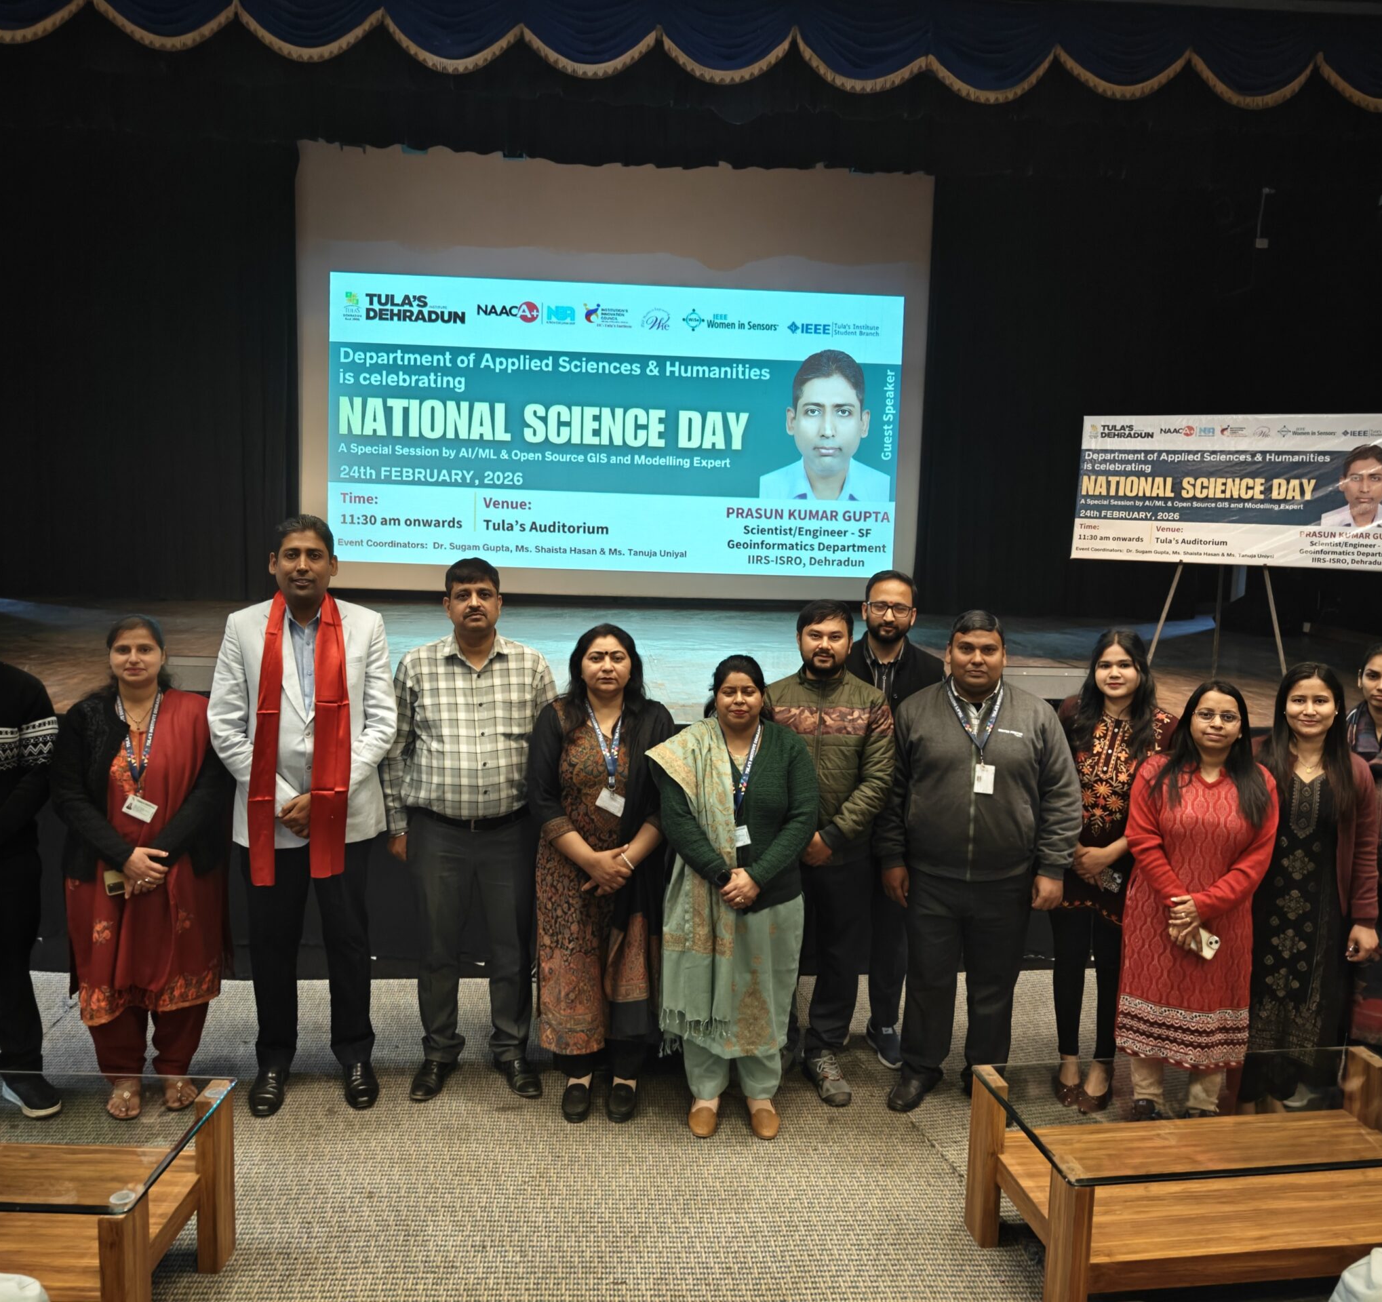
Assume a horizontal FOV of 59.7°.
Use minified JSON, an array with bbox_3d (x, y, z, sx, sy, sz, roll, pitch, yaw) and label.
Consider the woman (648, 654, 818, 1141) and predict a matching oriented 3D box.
[{"bbox_3d":[0.121,0.759,3.851,0.535,1.501,0.380,2,7,2],"label":"woman"}]

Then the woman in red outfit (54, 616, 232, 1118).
[{"bbox_3d":[-1.746,0.672,3.874,0.515,1.565,0.370,-1,8,-20],"label":"woman in red outfit"}]

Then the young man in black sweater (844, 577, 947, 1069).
[{"bbox_3d":[0.699,0.591,4.295,0.427,1.755,0.320,3,7,8],"label":"young man in black sweater"}]

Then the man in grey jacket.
[{"bbox_3d":[0.928,0.691,3.997,0.656,1.644,0.360,4,7,17],"label":"man in grey jacket"}]

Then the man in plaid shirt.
[{"bbox_3d":[-0.740,0.577,4.017,0.552,1.773,0.330,0,7,-9],"label":"man in plaid shirt"}]

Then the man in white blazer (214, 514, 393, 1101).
[{"bbox_3d":[-1.250,0.514,3.897,0.574,1.900,0.360,0,7,-14],"label":"man in white blazer"}]

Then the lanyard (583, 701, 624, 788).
[{"bbox_3d":[-0.272,0.300,3.771,0.128,0.280,0.120,1,7,-5],"label":"lanyard"}]

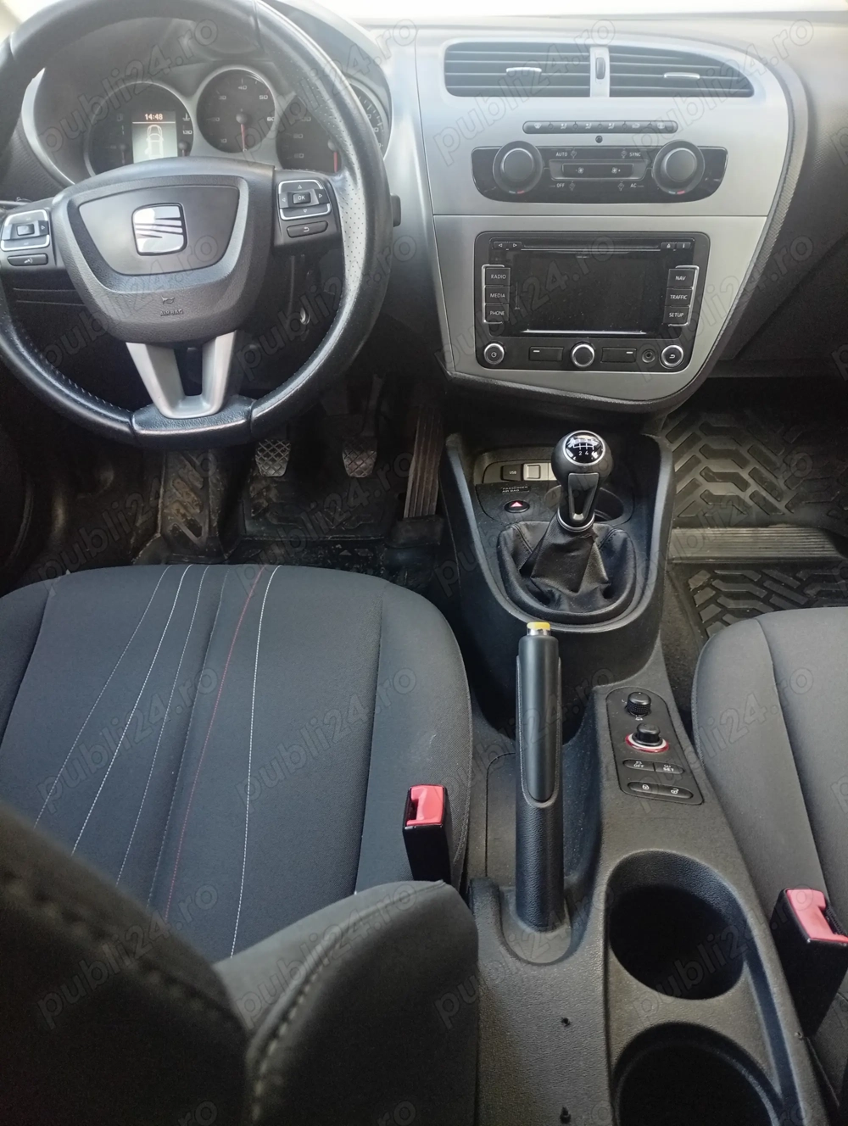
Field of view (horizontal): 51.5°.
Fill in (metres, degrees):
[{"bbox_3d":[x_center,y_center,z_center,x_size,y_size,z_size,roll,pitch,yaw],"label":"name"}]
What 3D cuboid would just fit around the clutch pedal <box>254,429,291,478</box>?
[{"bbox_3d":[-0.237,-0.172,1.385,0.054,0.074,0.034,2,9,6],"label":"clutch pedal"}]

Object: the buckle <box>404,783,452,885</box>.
[{"bbox_3d":[0.007,0.232,0.692,0.030,0.095,0.051,-5,22,5],"label":"buckle"}]

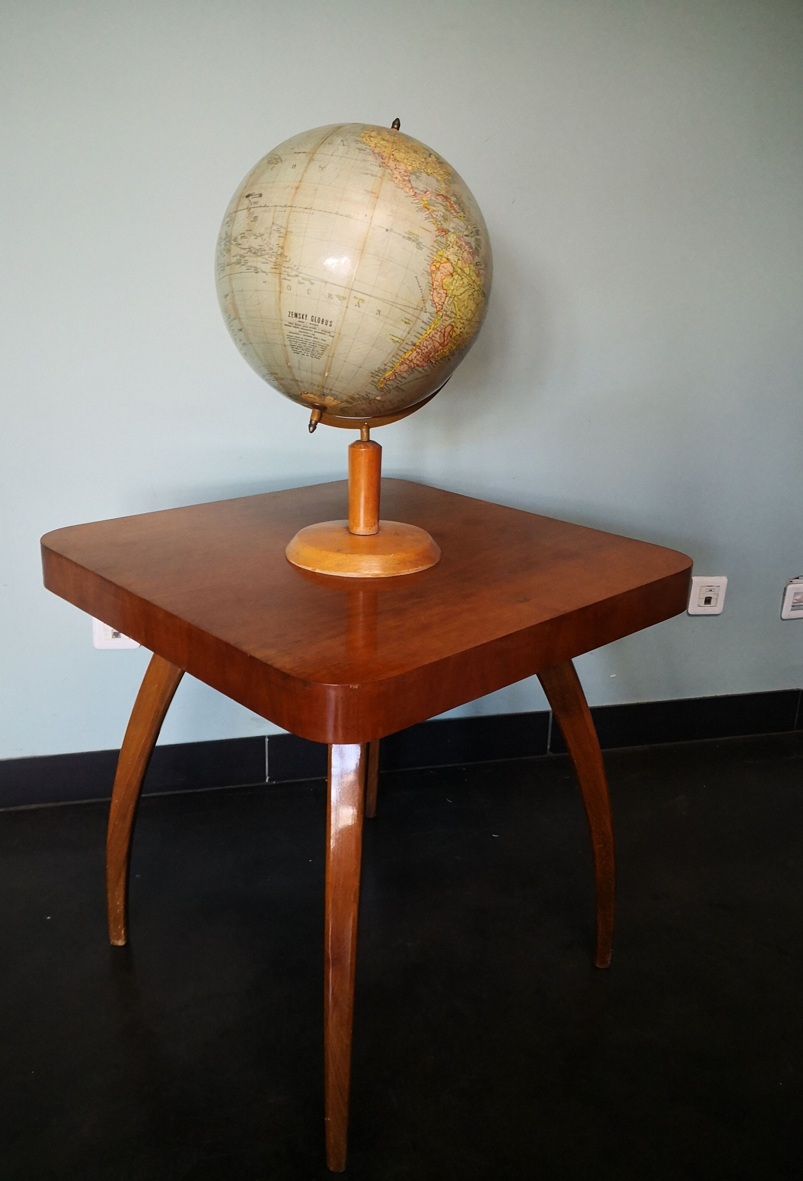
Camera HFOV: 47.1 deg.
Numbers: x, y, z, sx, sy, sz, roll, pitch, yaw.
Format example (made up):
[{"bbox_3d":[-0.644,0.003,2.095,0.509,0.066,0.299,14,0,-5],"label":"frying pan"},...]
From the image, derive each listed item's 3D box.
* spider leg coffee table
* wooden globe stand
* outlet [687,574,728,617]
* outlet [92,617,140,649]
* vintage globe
[{"bbox_3d":[-0.056,0.249,1.312,0.640,0.649,0.640,-16,26,-41],"label":"spider leg coffee table"},{"bbox_3d":[-0.046,-0.122,1.141,0.194,0.165,0.194,1,19,-2],"label":"wooden globe stand"},{"bbox_3d":[0.658,0.010,1.988,0.082,0.084,0.012,-3,20,-14],"label":"outlet"},{"bbox_3d":[-0.525,0.068,1.695,0.082,0.084,0.012,-3,20,-14],"label":"outlet"},{"bbox_3d":[-0.053,-0.359,1.059,0.318,0.328,0.318,1,19,-2],"label":"vintage globe"}]

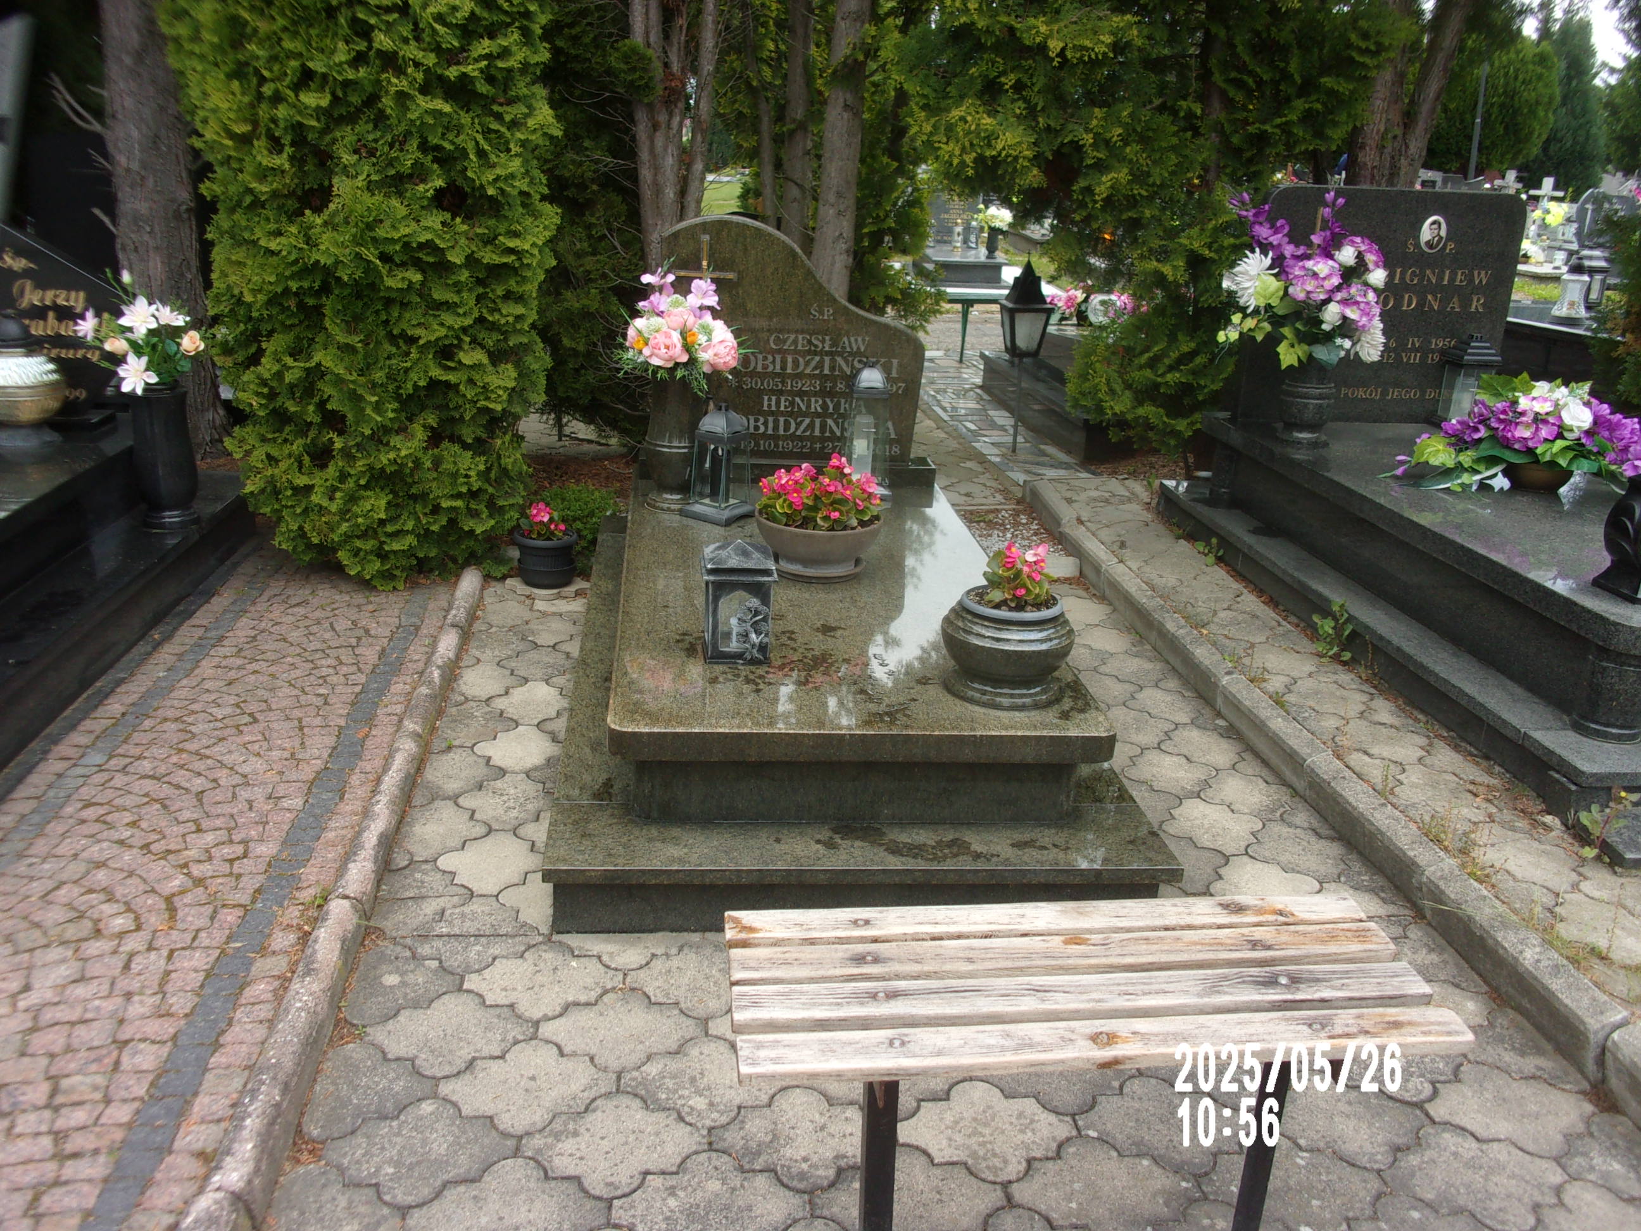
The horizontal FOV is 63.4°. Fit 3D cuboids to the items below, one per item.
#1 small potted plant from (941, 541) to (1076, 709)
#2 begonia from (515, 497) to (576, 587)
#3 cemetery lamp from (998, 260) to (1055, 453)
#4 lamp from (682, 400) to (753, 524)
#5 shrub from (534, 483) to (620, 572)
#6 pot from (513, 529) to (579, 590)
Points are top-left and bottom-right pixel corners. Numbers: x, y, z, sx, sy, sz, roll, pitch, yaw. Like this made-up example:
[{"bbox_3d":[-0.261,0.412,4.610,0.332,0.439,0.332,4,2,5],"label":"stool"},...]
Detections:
[{"bbox_3d":[0.384,0.002,2.674,0.271,0.301,0.271,1,20,-7],"label":"small potted plant"},{"bbox_3d":[-0.909,-0.243,4.407,0.215,0.280,0.215,1,19,-7],"label":"begonia"},{"bbox_3d":[1.000,-1.268,6.525,0.230,0.945,0.230,1,19,-7],"label":"cemetery lamp"},{"bbox_3d":[-0.280,-0.435,3.718,0.160,0.324,0.160,15,23,28],"label":"lamp"},{"bbox_3d":[-0.873,-0.332,4.809,0.320,0.280,0.320,1,19,-7],"label":"shrub"},{"bbox_3d":[-0.912,-0.186,4.427,0.217,0.157,0.217,1,19,-7],"label":"pot"}]

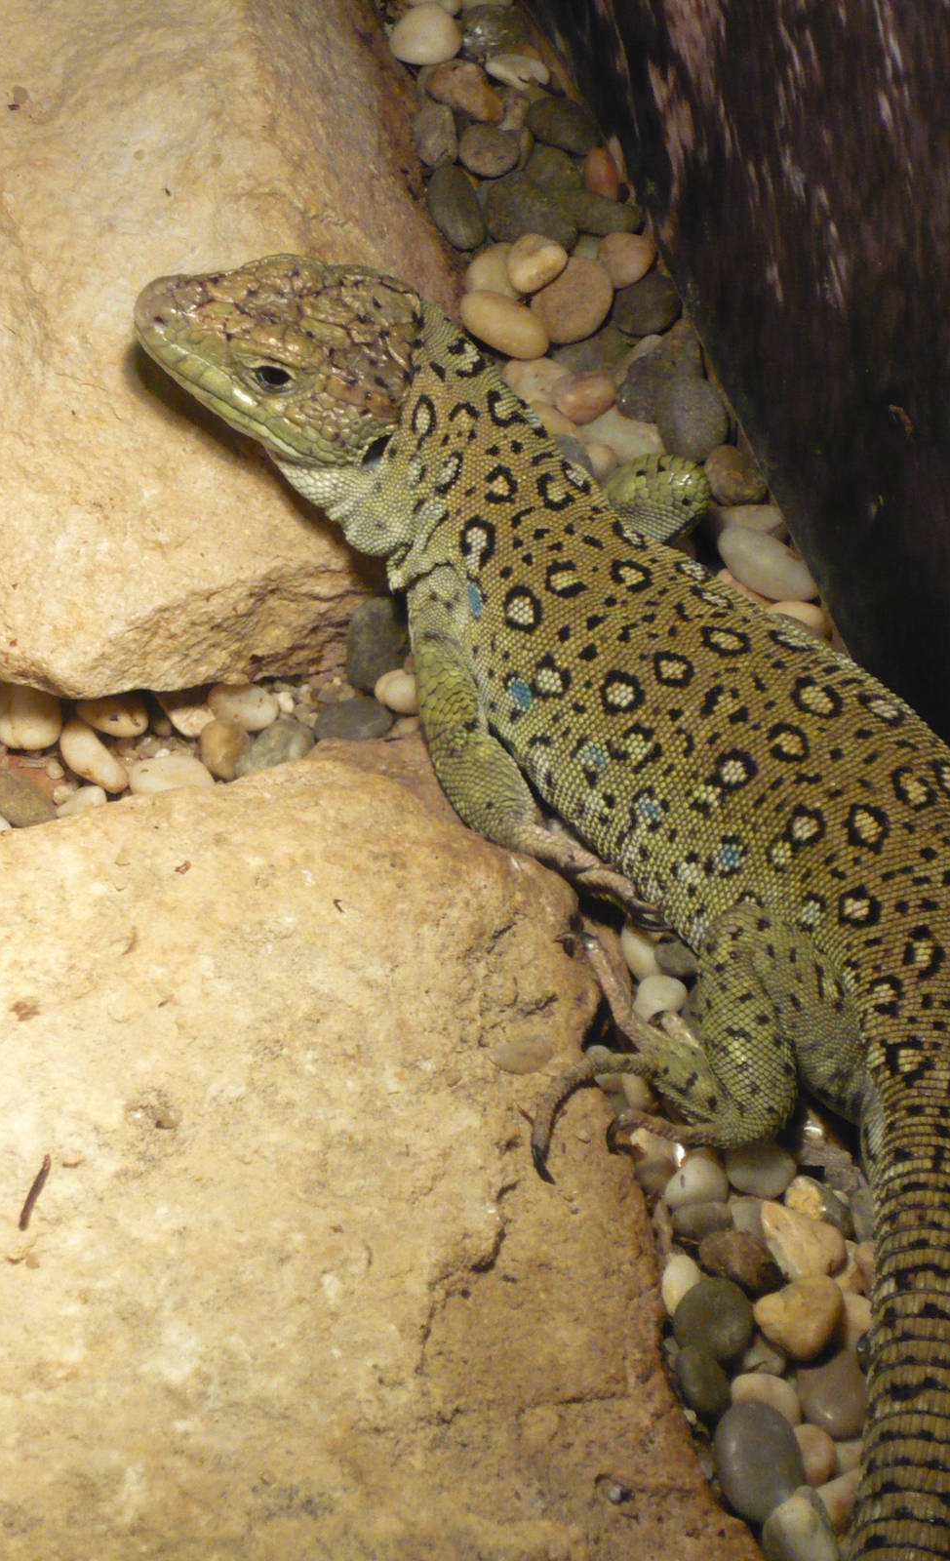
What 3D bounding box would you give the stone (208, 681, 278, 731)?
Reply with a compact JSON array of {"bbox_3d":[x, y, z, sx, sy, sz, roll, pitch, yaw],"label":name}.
[{"bbox_3d":[-0.046,-0.015,0.903,0.015,0.008,0.011,17,50,15],"label":"stone"}]

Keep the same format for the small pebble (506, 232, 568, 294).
[{"bbox_3d":[0.013,-0.105,0.911,0.011,0.009,0.015,23,55,21],"label":"small pebble"}]

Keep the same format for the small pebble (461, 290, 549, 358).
[{"bbox_3d":[0.007,-0.103,1.015,0.013,0.010,0.025,-38,58,-25],"label":"small pebble"}]

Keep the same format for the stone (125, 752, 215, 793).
[{"bbox_3d":[-0.064,-0.001,0.957,0.019,0.007,0.012,6,50,11],"label":"stone"}]

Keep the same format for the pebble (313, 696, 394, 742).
[{"bbox_3d":[-0.026,-0.013,0.952,0.017,0.009,0.012,-6,50,-1],"label":"pebble"}]

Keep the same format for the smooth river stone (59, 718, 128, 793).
[{"bbox_3d":[-0.081,-0.005,0.963,0.009,0.006,0.023,-26,51,-16],"label":"smooth river stone"}]

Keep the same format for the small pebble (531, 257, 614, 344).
[{"bbox_3d":[0.022,-0.112,1.046,0.020,0.013,0.026,8,50,13],"label":"small pebble"}]

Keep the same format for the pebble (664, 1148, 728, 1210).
[{"bbox_3d":[0.041,0.073,0.824,0.011,0.008,0.013,29,54,24],"label":"pebble"}]

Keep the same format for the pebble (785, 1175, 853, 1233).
[{"bbox_3d":[0.063,0.077,0.820,0.010,0.007,0.015,-30,54,-24],"label":"pebble"}]

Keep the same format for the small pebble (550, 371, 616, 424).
[{"bbox_3d":[0.022,-0.076,0.893,0.013,0.008,0.011,-20,52,-13],"label":"small pebble"}]

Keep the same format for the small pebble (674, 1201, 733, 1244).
[{"bbox_3d":[0.044,0.084,0.863,0.012,0.007,0.011,0,50,4],"label":"small pebble"}]

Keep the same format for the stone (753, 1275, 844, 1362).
[{"bbox_3d":[0.054,0.089,0.749,0.016,0.010,0.014,-32,55,-21],"label":"stone"}]

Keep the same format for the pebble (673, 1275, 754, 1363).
[{"bbox_3d":[0.045,0.101,0.843,0.015,0.010,0.019,-14,51,-8],"label":"pebble"}]

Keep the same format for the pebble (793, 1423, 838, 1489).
[{"bbox_3d":[0.062,0.125,0.833,0.010,0.007,0.014,-6,48,1],"label":"pebble"}]

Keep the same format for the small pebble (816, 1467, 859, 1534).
[{"bbox_3d":[0.067,0.132,0.827,0.011,0.007,0.016,17,53,19],"label":"small pebble"}]

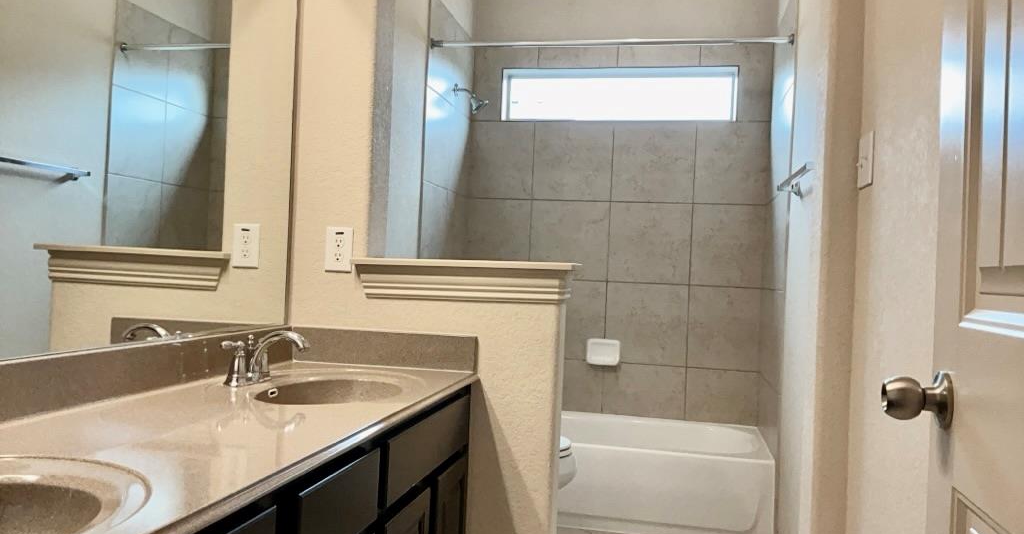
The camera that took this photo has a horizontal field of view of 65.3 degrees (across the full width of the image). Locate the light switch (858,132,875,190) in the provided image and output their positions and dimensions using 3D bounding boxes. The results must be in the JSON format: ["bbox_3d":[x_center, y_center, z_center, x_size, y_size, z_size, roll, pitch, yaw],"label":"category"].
[{"bbox_3d":[0.855,-0.255,1.937,0.014,0.124,0.125,2,0,11],"label":"light switch"}]

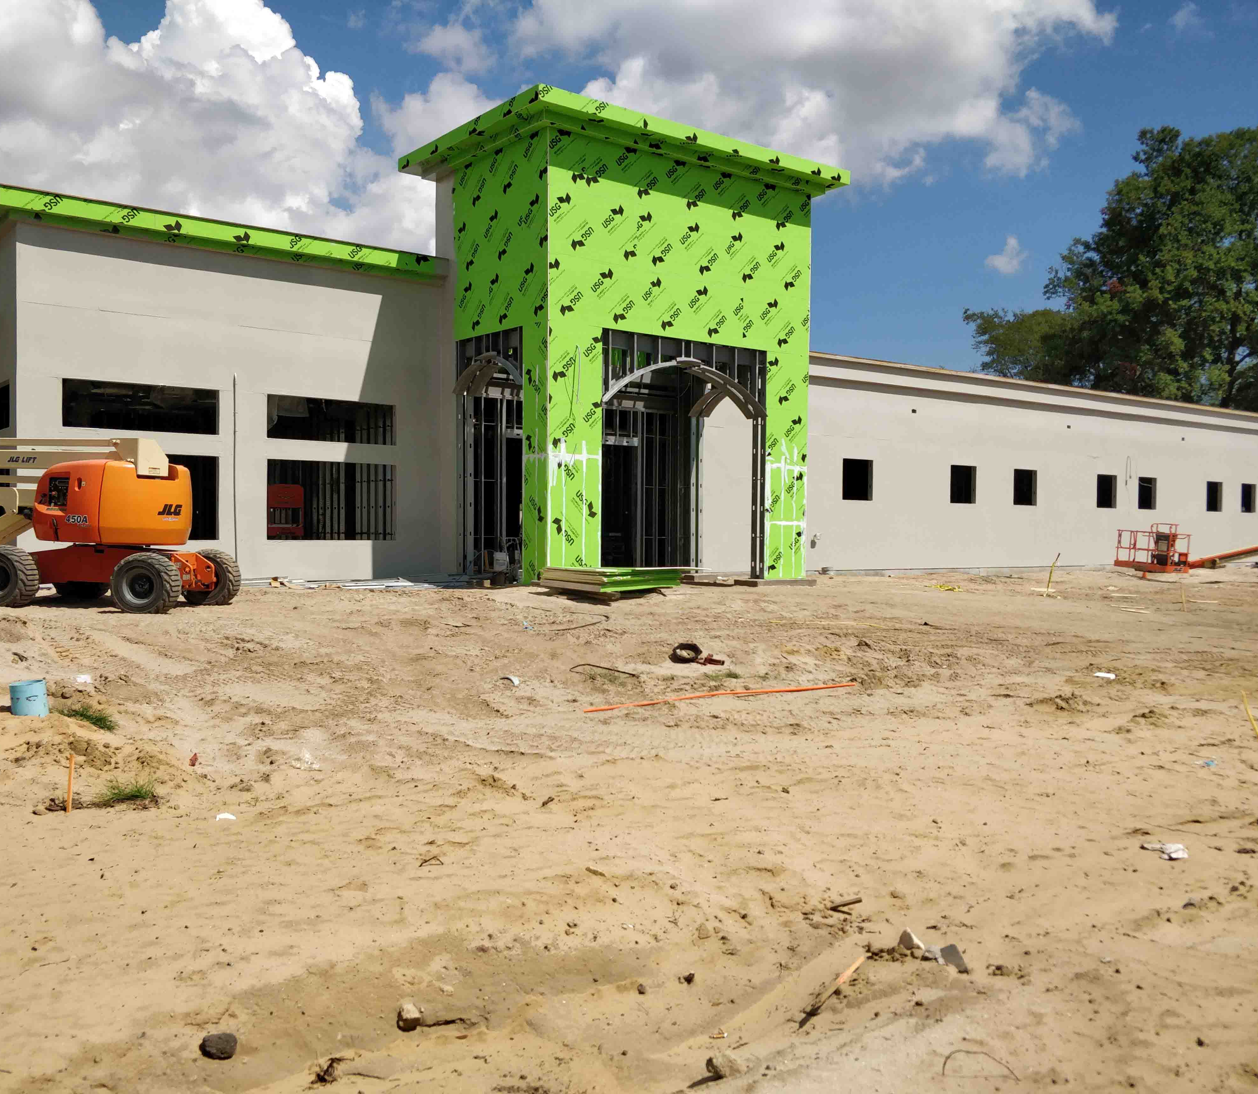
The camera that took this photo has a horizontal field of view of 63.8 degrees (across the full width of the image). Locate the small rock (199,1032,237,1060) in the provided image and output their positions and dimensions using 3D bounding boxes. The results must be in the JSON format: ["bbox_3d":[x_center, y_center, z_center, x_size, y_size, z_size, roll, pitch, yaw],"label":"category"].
[{"bbox_3d":[-1.168,1.423,2.883,0.103,0.050,0.068,0,1,-22],"label":"small rock"}]

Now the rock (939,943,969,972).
[{"bbox_3d":[1.103,1.393,3.424,0.090,0.068,0.075,1,1,18],"label":"rock"}]

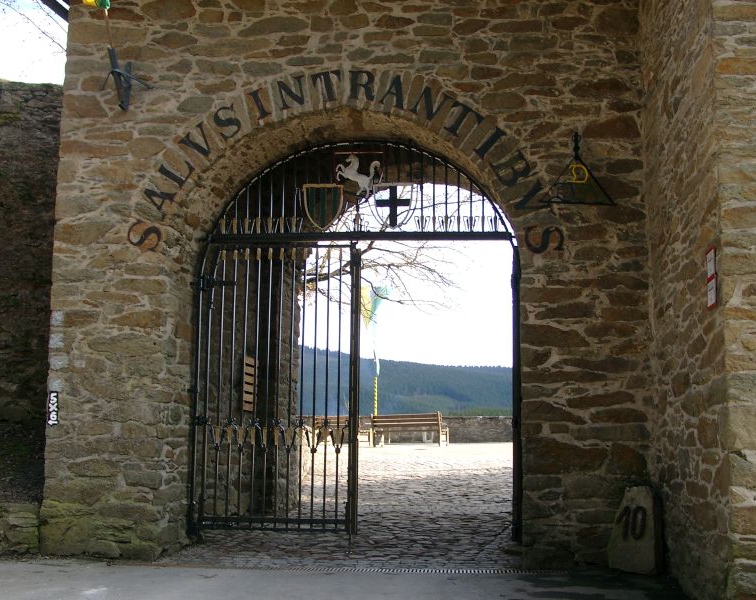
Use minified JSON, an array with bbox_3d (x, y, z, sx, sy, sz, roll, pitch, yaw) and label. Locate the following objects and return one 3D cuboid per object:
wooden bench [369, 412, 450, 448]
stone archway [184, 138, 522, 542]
[{"bbox_3d":[0.800,3.236,24.300,1.844,0.817,0.620,-2,-7,22],"label":"wooden bench"},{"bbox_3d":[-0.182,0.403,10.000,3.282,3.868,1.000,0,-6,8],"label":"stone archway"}]

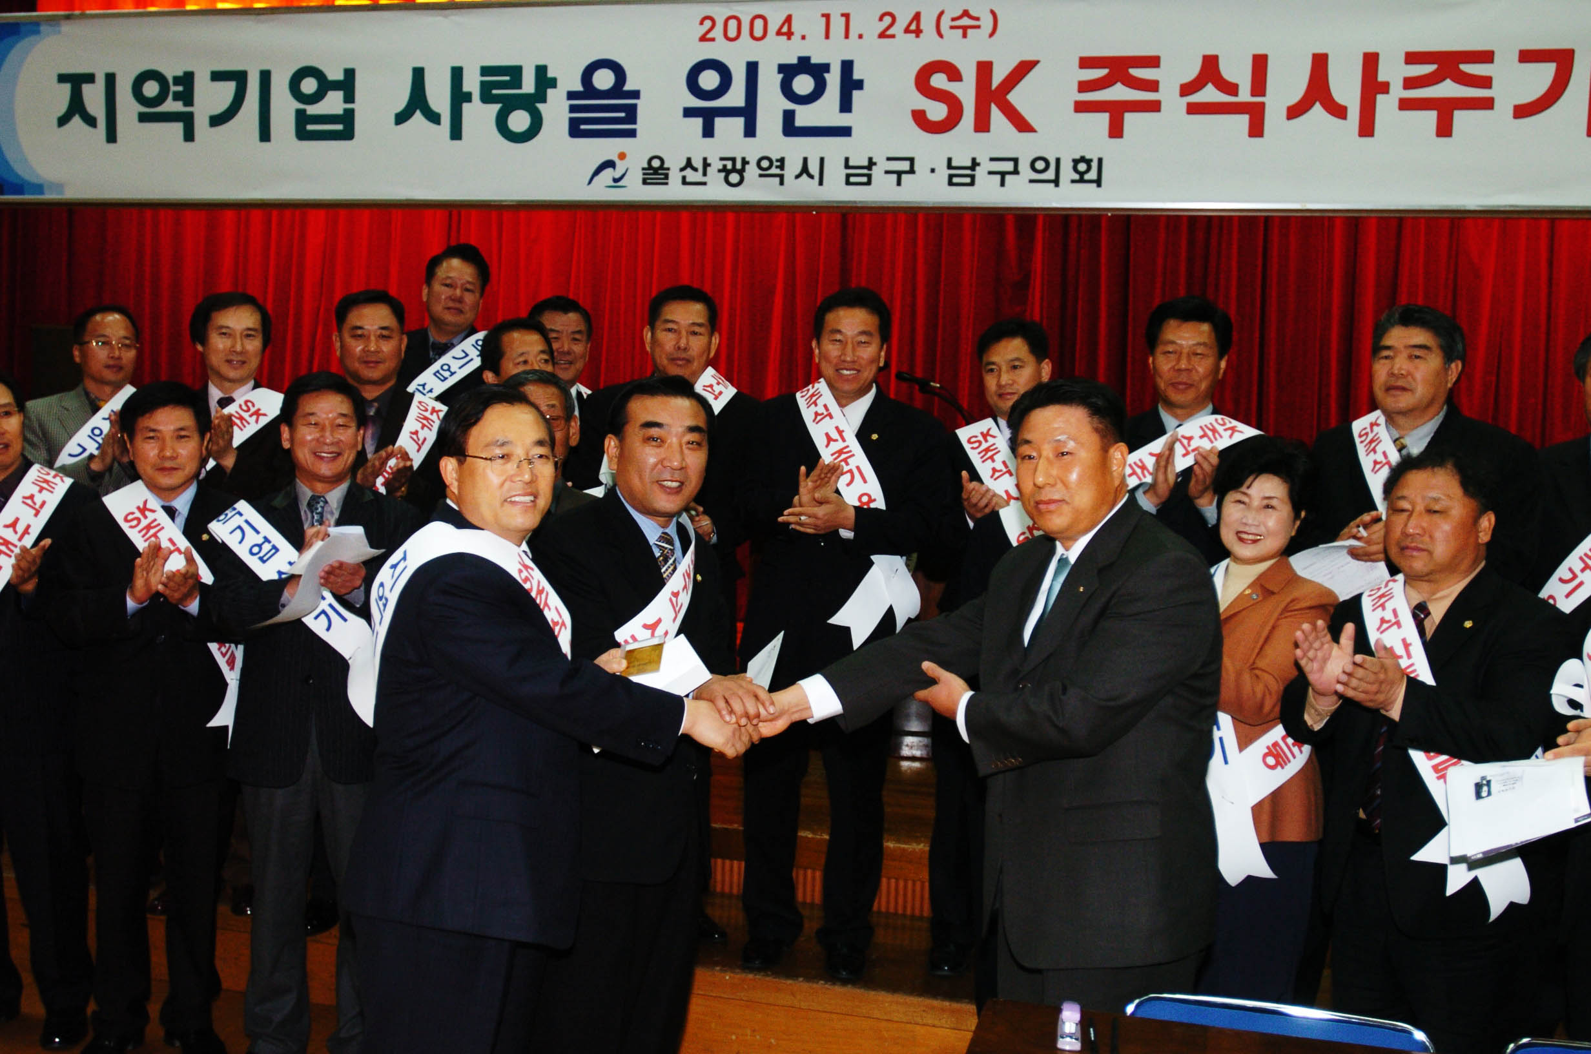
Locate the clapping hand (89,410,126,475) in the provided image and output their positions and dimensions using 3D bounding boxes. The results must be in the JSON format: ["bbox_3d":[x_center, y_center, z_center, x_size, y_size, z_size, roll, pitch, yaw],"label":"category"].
[{"bbox_3d":[-1.926,-0.235,4.452,0.120,0.180,0.130,1,5,-10],"label":"clapping hand"}]

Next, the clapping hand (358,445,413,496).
[{"bbox_3d":[-1.050,-0.141,4.056,0.140,0.150,0.130,2,5,0],"label":"clapping hand"}]

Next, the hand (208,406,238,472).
[{"bbox_3d":[-1.514,-0.231,4.180,0.100,0.180,0.130,1,5,-8],"label":"hand"}]

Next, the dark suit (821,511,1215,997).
[{"bbox_3d":[0.377,0.691,2.619,0.600,1.470,0.540,-1,6,-30],"label":"dark suit"}]

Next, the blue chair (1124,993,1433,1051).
[{"bbox_3d":[0.653,1.124,2.209,0.460,0.780,0.480,3,5,14],"label":"blue chair"}]

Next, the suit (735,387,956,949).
[{"bbox_3d":[0.124,0.372,3.947,0.540,1.430,0.380,3,5,10],"label":"suit"}]

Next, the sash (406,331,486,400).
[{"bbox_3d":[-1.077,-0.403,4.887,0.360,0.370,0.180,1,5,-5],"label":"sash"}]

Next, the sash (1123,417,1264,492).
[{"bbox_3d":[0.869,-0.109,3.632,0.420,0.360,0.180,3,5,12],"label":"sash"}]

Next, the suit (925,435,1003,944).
[{"bbox_3d":[0.526,0.424,3.950,0.500,1.370,0.360,3,5,12],"label":"suit"}]

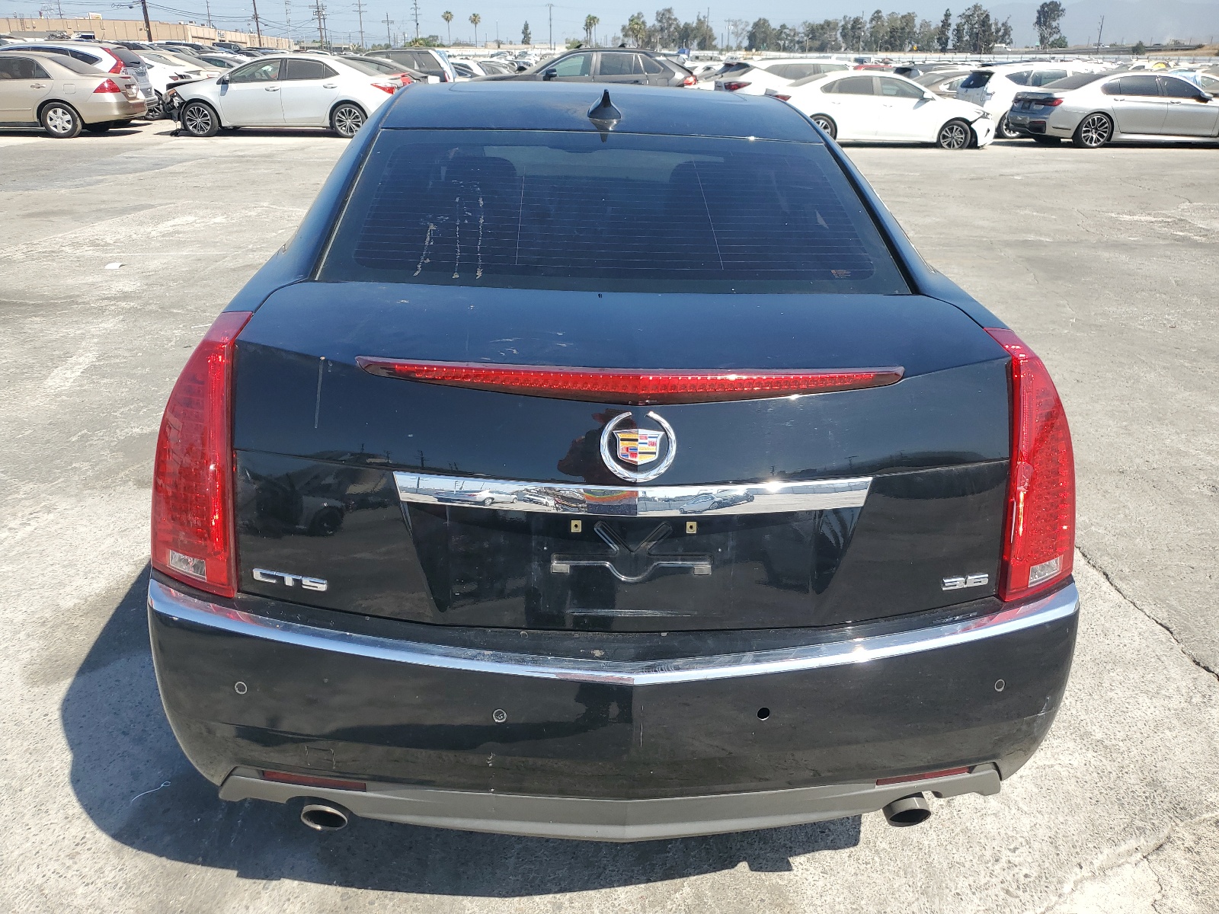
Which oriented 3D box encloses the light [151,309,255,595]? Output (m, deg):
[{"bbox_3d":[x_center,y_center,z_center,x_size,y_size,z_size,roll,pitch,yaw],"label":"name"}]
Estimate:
[{"bbox_3d":[-0.690,-0.006,1.494,0.210,0.405,0.285,1,23,-4],"label":"light"}]

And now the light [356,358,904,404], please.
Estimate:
[{"bbox_3d":[0.043,-0.114,1.406,0.864,0.043,0.090,1,23,-4],"label":"light"}]

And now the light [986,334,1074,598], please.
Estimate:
[{"bbox_3d":[0.757,0.011,1.586,0.210,0.405,0.285,1,23,-4],"label":"light"}]

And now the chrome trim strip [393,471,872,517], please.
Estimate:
[{"bbox_3d":[0.042,0.059,1.401,0.736,0.054,0.057,1,23,-4],"label":"chrome trim strip"}]

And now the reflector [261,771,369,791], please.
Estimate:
[{"bbox_3d":[-0.497,0.542,1.542,0.185,0.024,0.028,6,24,9],"label":"reflector"}]

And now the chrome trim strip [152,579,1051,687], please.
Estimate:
[{"bbox_3d":[0.032,0.279,1.516,1.640,0.057,0.290,1,23,-4],"label":"chrome trim strip"}]

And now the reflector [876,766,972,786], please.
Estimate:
[{"bbox_3d":[0.547,0.554,1.608,0.185,0.024,0.028,-5,24,-16],"label":"reflector"}]

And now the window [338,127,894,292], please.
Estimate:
[{"bbox_3d":[0.011,-0.551,1.989,1.175,0.085,0.620,1,47,-4],"label":"window"}]

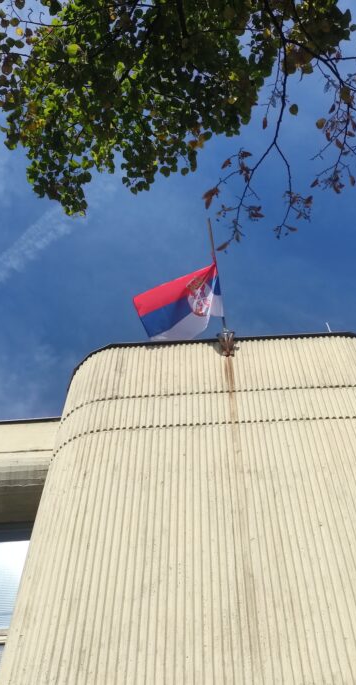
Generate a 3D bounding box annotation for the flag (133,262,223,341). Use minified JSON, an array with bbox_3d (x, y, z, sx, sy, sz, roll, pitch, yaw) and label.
[{"bbox_3d":[0.122,-0.538,10.367,1.450,1.050,0.380,-23,-17,4],"label":"flag"}]

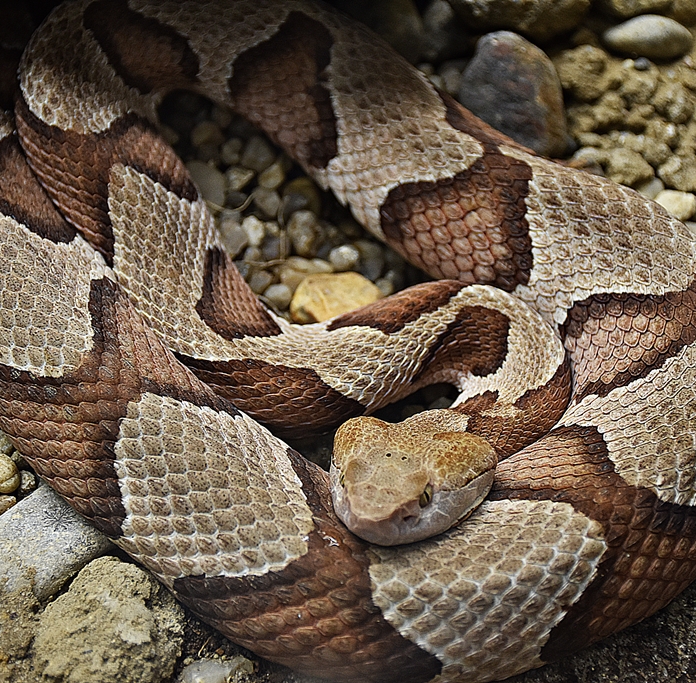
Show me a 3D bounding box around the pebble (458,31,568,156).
[{"bbox_3d":[0.044,-0.065,0.542,0.029,0.029,0.037,-7,48,-7],"label":"pebble"}]

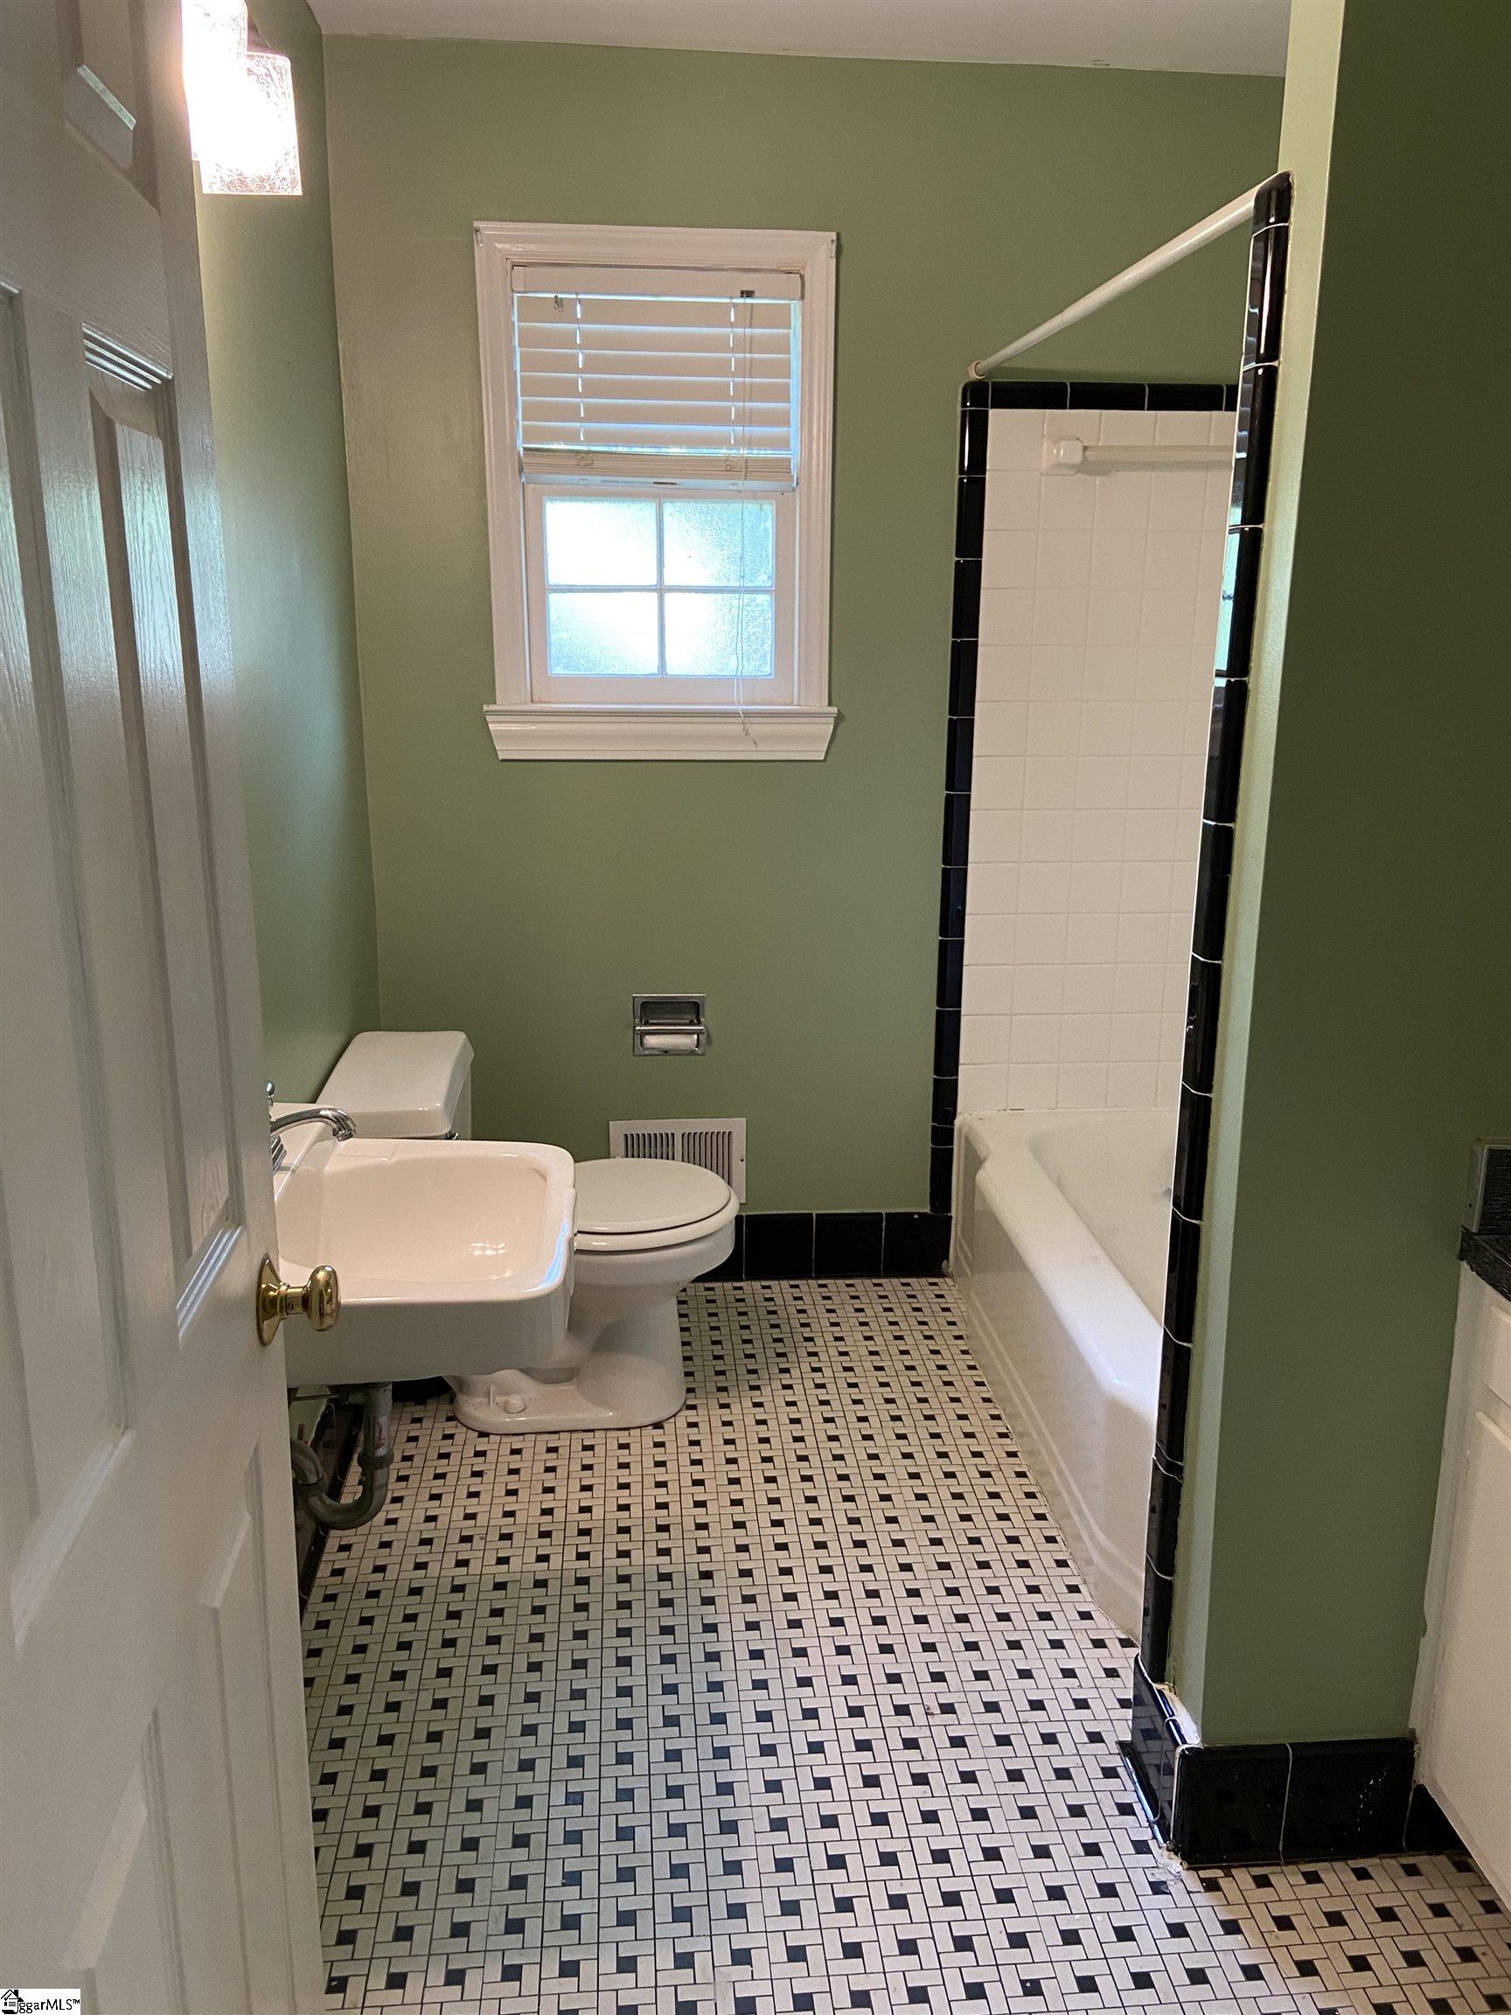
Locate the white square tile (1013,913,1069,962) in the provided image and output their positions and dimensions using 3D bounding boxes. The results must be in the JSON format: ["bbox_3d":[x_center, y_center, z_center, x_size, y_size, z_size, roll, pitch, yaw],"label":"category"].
[{"bbox_3d":[0.604,-0.144,3.191,0.108,0.108,0.010,-1,15,-4],"label":"white square tile"}]

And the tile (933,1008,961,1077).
[{"bbox_3d":[0.408,0.076,3.218,0.052,0.152,0.015,-1,15,-5],"label":"tile"}]

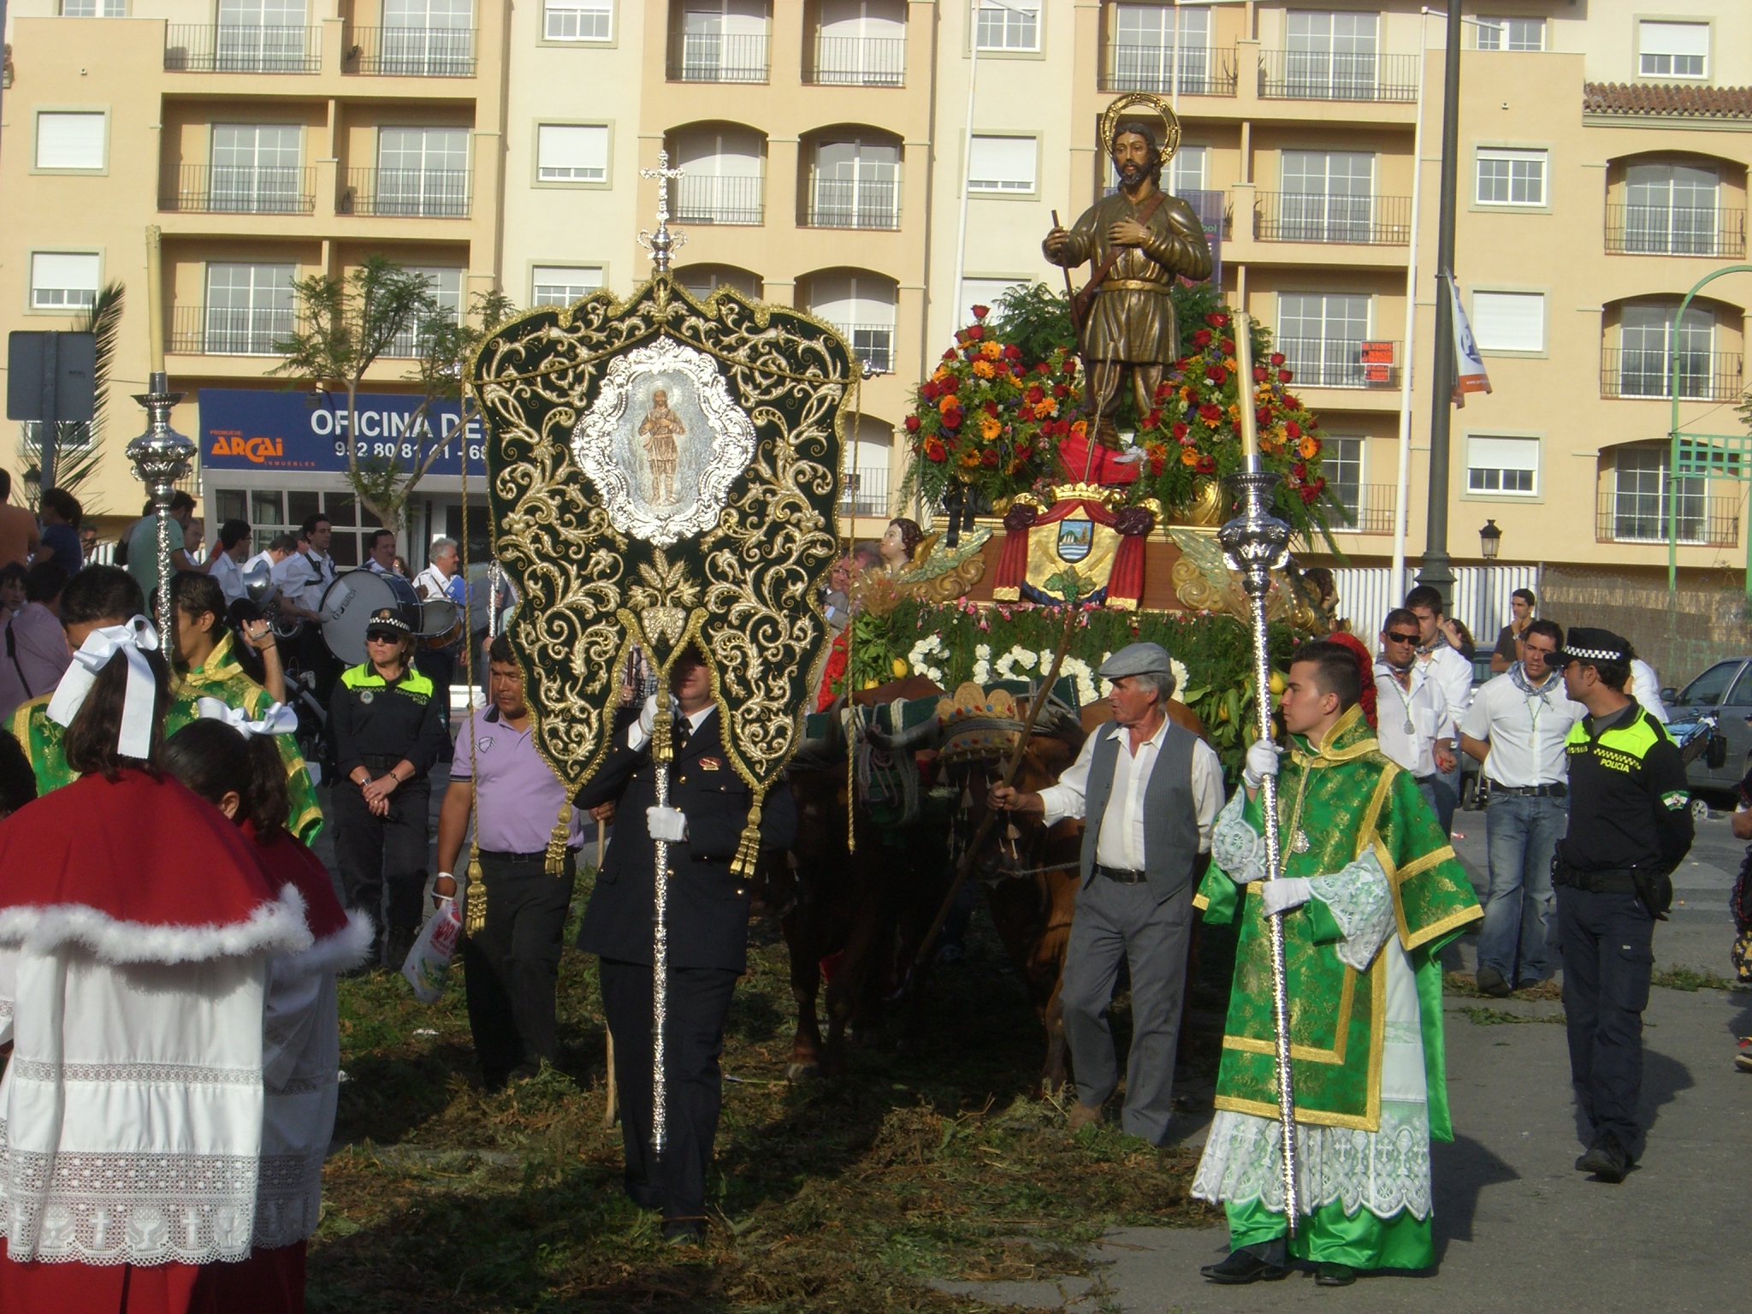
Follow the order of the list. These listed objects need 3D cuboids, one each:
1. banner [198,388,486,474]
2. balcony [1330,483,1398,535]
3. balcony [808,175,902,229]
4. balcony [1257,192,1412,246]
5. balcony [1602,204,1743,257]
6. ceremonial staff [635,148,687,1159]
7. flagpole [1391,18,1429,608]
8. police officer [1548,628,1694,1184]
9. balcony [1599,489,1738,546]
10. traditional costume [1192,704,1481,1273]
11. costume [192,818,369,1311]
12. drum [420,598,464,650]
[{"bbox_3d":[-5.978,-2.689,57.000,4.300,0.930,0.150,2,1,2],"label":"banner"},{"bbox_3d":[9.329,-3.062,98.382,3.440,1.040,1.100,2,1,7],"label":"balcony"},{"bbox_3d":[-0.498,-9.365,98.797,2.120,1.070,0.900,2,0,5],"label":"balcony"},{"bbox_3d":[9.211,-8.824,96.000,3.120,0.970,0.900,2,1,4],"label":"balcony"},{"bbox_3d":[16.330,-8.668,97.324,2.900,1.060,0.900,2,0,5],"label":"balcony"},{"bbox_3d":[-0.588,-0.007,13.045,0.137,2.770,0.085,0,1,5],"label":"ceremonial staff"},{"bbox_3d":[5.920,-3.042,53.000,0.140,8.300,0.140,2,0,0],"label":"flagpole"},{"bbox_3d":[2.467,0.822,15.750,0.550,1.810,0.420,2,0,38],"label":"police officer"},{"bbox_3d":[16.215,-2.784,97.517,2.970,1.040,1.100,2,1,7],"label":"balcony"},{"bbox_3d":[1.257,0.903,13.000,0.700,1.520,0.500,2,1,35],"label":"traditional costume"},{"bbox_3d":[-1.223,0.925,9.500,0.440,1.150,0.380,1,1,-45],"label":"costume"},{"bbox_3d":[-2.702,-0.206,29.300,0.370,0.170,0.370,-16,37,5],"label":"drum"}]

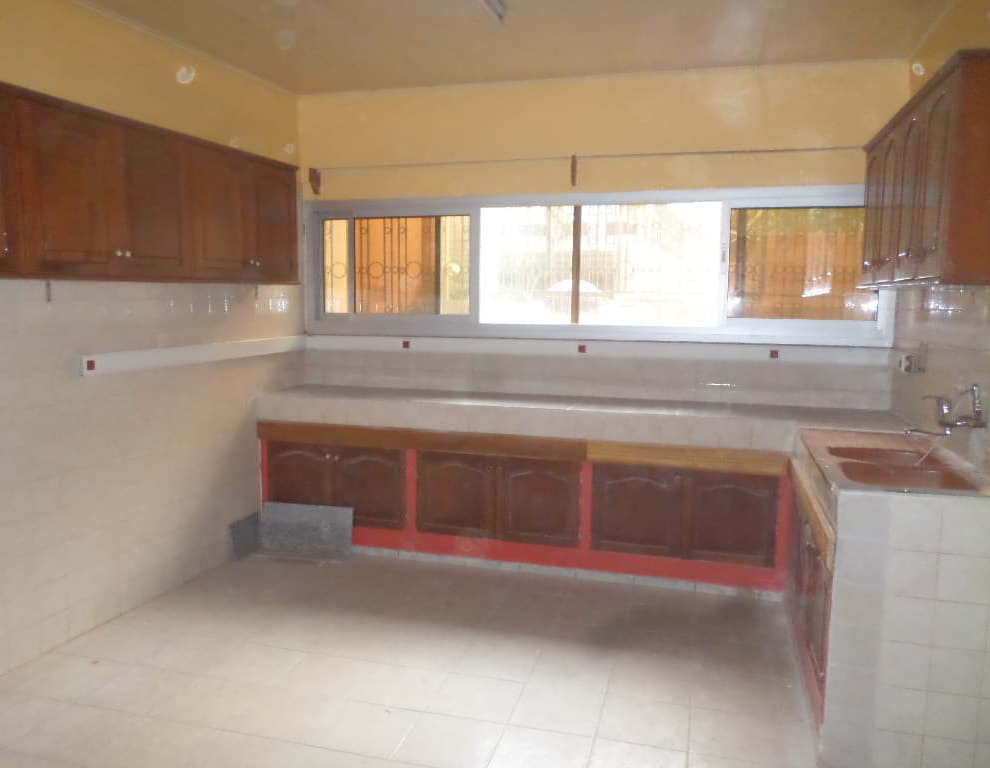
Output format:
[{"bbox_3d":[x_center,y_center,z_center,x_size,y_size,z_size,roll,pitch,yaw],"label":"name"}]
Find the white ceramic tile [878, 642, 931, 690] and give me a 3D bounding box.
[{"bbox_3d":[1.315,0.905,2.381,0.150,0.150,0.010,2,7,16],"label":"white ceramic tile"}]

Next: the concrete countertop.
[{"bbox_3d":[0.354,0.183,4.307,3.580,0.154,0.650,2,7,16],"label":"concrete countertop"}]

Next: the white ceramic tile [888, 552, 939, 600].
[{"bbox_3d":[1.321,0.600,2.347,0.150,0.150,0.010,2,7,16],"label":"white ceramic tile"}]

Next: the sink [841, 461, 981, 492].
[{"bbox_3d":[1.413,0.393,2.546,0.400,0.150,0.330,2,7,16],"label":"sink"}]

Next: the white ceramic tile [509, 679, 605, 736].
[{"bbox_3d":[0.238,1.213,2.754,0.312,0.010,0.309,2,7,16],"label":"white ceramic tile"}]

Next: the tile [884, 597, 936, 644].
[{"bbox_3d":[1.315,0.751,2.356,0.148,0.152,0.010,2,7,16],"label":"tile"}]

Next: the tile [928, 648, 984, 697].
[{"bbox_3d":[1.457,0.910,2.341,0.150,0.150,0.010,2,7,16],"label":"tile"}]

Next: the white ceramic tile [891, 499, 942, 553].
[{"bbox_3d":[1.315,0.447,2.319,0.148,0.152,0.010,2,7,16],"label":"white ceramic tile"}]

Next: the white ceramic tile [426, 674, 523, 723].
[{"bbox_3d":[-0.067,1.202,2.834,0.315,0.010,0.304,2,7,16],"label":"white ceramic tile"}]

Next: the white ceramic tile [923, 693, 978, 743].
[{"bbox_3d":[1.453,1.058,2.353,0.148,0.152,0.010,2,7,16],"label":"white ceramic tile"}]

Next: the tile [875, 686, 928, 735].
[{"bbox_3d":[1.313,1.052,2.393,0.148,0.152,0.010,2,7,16],"label":"tile"}]

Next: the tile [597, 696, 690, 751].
[{"bbox_3d":[0.551,1.252,2.729,0.310,0.010,0.310,2,7,16],"label":"tile"}]

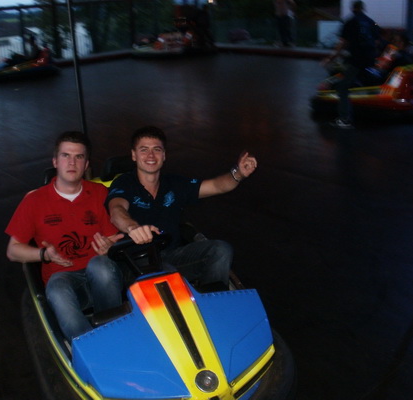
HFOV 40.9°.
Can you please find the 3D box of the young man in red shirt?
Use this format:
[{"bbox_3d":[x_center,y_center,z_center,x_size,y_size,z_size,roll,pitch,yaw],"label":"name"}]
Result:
[{"bbox_3d":[-0.625,0.200,2.580,0.560,0.950,0.790,-7,20,-18],"label":"young man in red shirt"}]

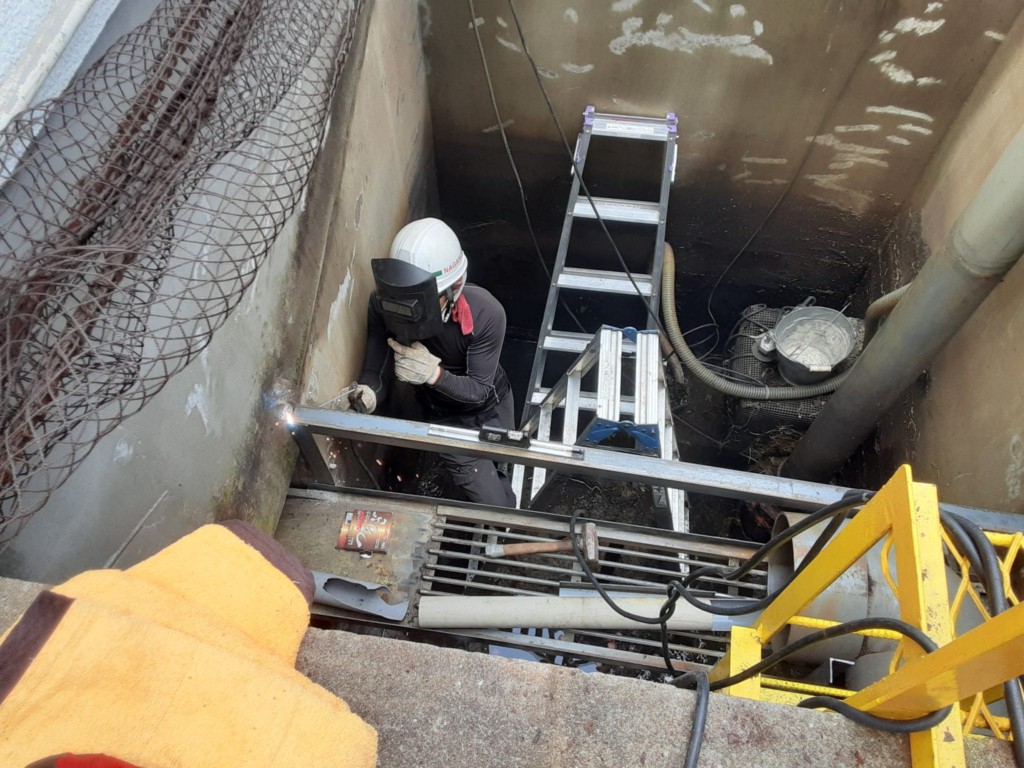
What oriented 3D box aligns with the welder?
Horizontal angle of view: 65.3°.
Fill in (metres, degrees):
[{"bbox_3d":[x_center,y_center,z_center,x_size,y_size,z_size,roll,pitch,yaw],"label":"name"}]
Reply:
[{"bbox_3d":[-0.239,0.092,2.974,0.580,1.360,0.680,16,62,9],"label":"welder"}]

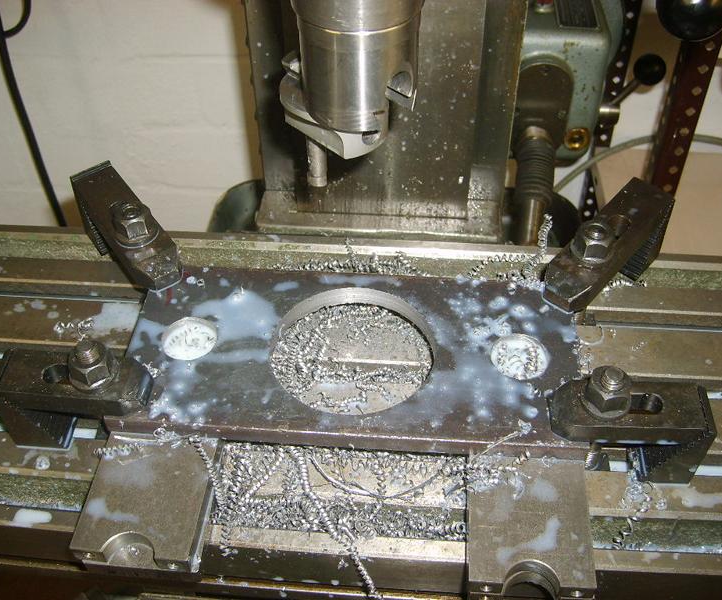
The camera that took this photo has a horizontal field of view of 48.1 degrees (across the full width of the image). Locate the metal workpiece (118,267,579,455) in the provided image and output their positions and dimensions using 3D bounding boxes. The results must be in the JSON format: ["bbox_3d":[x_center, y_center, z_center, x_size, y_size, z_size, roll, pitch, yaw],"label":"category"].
[{"bbox_3d":[-0.005,0.030,0.448,0.247,0.013,0.111,3,48,4],"label":"metal workpiece"}]

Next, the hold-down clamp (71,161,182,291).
[{"bbox_3d":[-0.139,-0.033,0.501,0.027,0.069,0.086,-31,54,-24],"label":"hold-down clamp"}]

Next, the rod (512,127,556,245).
[{"bbox_3d":[0.124,-0.077,0.591,0.028,0.116,0.028,-1,48,8],"label":"rod"}]

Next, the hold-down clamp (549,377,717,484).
[{"bbox_3d":[0.134,0.066,0.415,0.079,0.056,0.027,3,48,4],"label":"hold-down clamp"}]

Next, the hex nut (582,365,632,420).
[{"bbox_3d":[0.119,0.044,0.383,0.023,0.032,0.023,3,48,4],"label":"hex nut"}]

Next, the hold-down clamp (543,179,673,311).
[{"bbox_3d":[0.143,-0.021,0.481,0.027,0.069,0.093,36,58,29],"label":"hold-down clamp"}]

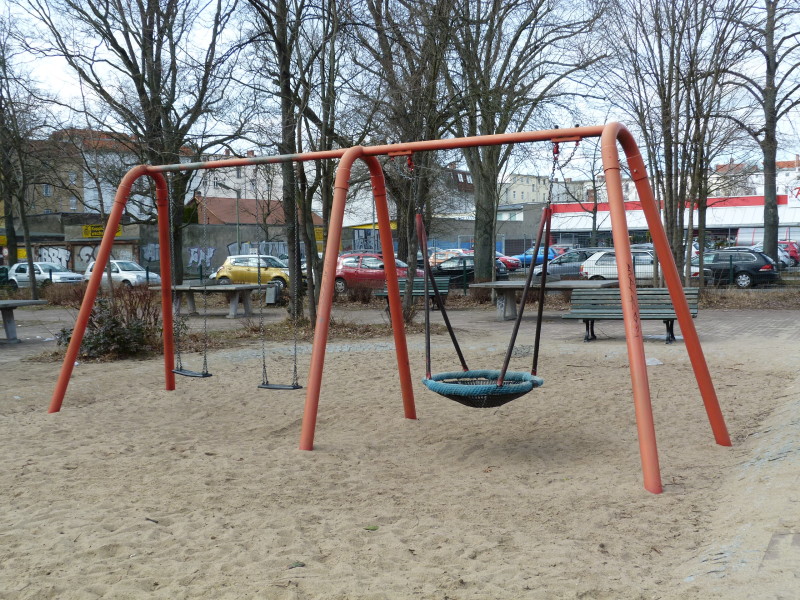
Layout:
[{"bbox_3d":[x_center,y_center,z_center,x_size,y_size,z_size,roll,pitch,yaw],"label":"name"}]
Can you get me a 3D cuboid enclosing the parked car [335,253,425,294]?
[{"bbox_3d":[-0.874,-1.045,35.000,3.650,1.470,1.660,1,3,25],"label":"parked car"}]

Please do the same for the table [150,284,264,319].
[{"bbox_3d":[-4.350,0.030,20.800,2.740,0.760,1.525,1,3,28],"label":"table"}]

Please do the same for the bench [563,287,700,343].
[{"bbox_3d":[3.689,0.222,14.300,2.080,0.830,0.620,0,3,20],"label":"bench"}]

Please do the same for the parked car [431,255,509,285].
[{"bbox_3d":[2.866,-1.351,42.000,4.300,1.440,1.740,1,3,23],"label":"parked car"}]

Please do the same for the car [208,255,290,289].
[{"bbox_3d":[-6.235,-1.234,40.000,3.800,1.500,1.690,0,3,14],"label":"car"}]

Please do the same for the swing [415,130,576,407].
[{"bbox_3d":[0.675,-0.178,7.466,1.300,2.151,1.020,1,3,35],"label":"swing"}]

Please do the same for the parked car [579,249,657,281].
[{"bbox_3d":[9.493,-1.327,36.800,4.150,1.400,1.680,1,3,22],"label":"parked car"}]

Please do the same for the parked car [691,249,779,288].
[{"bbox_3d":[12.908,-1.245,36.300,4.550,1.500,1.780,1,3,24],"label":"parked car"}]

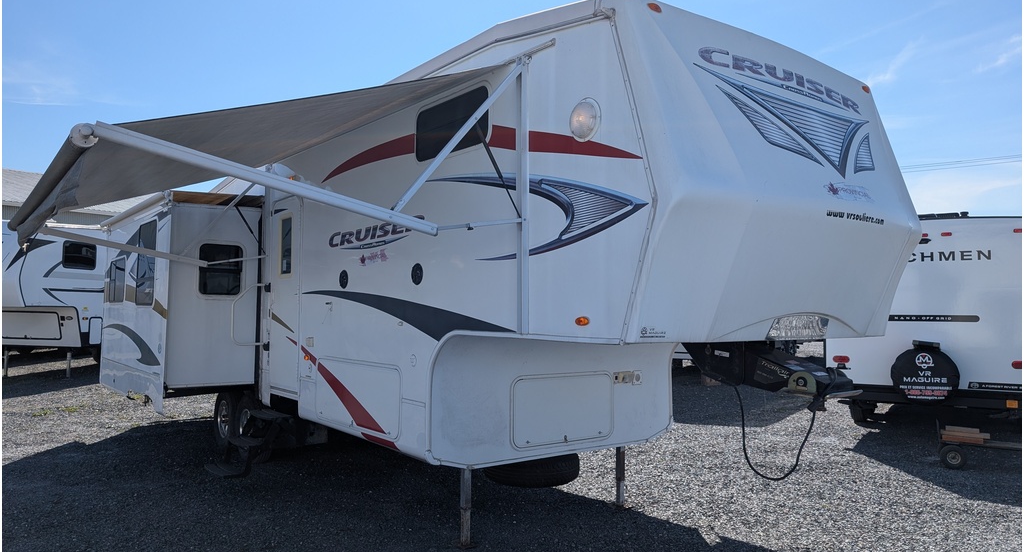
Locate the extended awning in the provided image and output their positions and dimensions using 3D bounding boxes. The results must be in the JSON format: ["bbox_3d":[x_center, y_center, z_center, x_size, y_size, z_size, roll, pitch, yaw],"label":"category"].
[{"bbox_3d":[-2.087,-0.749,4.937,2.180,0.980,4.260,2,-3,-38],"label":"extended awning"}]

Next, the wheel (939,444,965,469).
[{"bbox_3d":[4.622,1.898,7.443,0.260,0.260,0.085,0,-3,13],"label":"wheel"}]

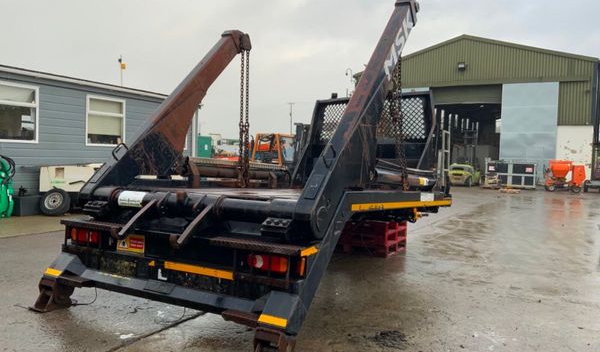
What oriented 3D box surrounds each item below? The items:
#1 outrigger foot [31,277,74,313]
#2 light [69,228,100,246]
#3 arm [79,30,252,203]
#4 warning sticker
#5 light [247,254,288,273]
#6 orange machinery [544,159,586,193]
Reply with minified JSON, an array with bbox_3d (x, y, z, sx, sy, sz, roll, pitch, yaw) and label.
[{"bbox_3d":[-2.149,1.020,4.399,0.188,0.240,0.330,3,3,30],"label":"outrigger foot"},{"bbox_3d":[-1.915,0.536,4.489,0.330,0.112,0.060,2,-1,30],"label":"light"},{"bbox_3d":[-1.327,-0.677,5.774,0.220,0.690,3.240,2,46,30],"label":"arm"},{"bbox_3d":[-1.424,0.577,4.236,0.325,0.150,0.010,2,-1,30],"label":"warning sticker"},{"bbox_3d":[-0.224,0.613,3.522,0.330,0.112,0.060,2,-1,30],"label":"light"},{"bbox_3d":[11.828,-0.014,22.421,1.550,1.420,0.950,2,3,17],"label":"orange machinery"}]

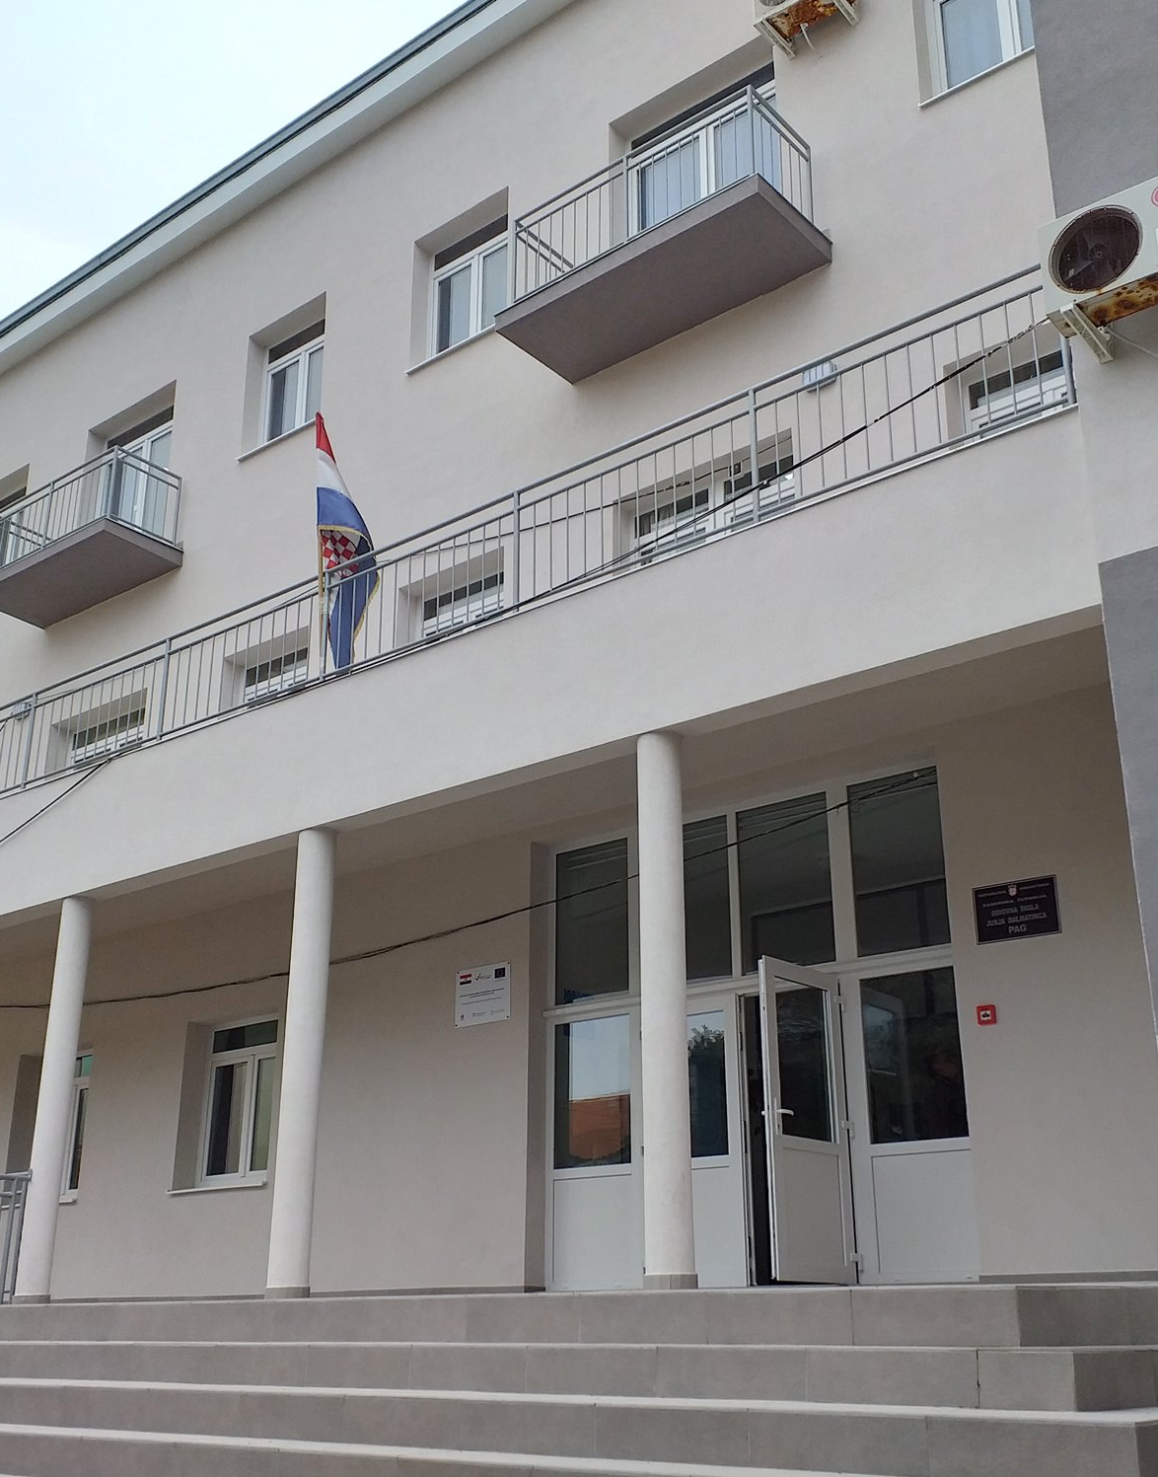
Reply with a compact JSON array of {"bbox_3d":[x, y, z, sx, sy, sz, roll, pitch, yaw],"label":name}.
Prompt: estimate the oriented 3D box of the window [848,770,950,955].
[{"bbox_3d":[2.328,0.902,11.223,0.732,1.315,0.070,-16,-26,36],"label":"window"}]

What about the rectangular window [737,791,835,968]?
[{"bbox_3d":[1.578,1.119,11.787,0.816,1.308,0.070,-16,-26,36],"label":"rectangular window"}]

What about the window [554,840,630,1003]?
[{"bbox_3d":[0.105,1.531,12.899,0.788,1.303,0.070,-16,-26,36],"label":"window"}]

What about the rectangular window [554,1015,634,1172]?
[{"bbox_3d":[0.110,2.842,12.389,0.778,1.155,0.070,-16,-26,36],"label":"rectangular window"}]

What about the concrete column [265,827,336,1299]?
[{"bbox_3d":[-1.881,2.158,10.515,0.274,3.139,0.274,0,-21,0],"label":"concrete column"}]

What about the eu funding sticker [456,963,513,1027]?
[{"bbox_3d":[-0.833,2.211,13.286,0.625,0.480,0.012,-16,-26,37],"label":"eu funding sticker"}]

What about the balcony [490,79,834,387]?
[{"bbox_3d":[0.693,-4.455,13.710,2.849,1.269,1.094,-16,-26,37],"label":"balcony"}]

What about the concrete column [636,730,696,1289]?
[{"bbox_3d":[0.487,1.451,8.666,0.274,3.109,0.274,0,-21,0],"label":"concrete column"}]

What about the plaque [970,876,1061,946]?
[{"bbox_3d":[2.933,1.151,10.316,0.594,0.397,0.020,-16,-26,37],"label":"plaque"}]

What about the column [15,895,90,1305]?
[{"bbox_3d":[-4.177,2.829,12.310,0.255,3.200,0.255,-16,-26,36],"label":"column"}]

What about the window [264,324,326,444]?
[{"bbox_3d":[-3.301,-4.219,18.361,1.382,1.670,0.100,-16,-26,37],"label":"window"}]

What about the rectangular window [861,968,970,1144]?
[{"bbox_3d":[2.329,2.205,10.720,0.732,1.157,0.070,-16,-26,36],"label":"rectangular window"}]

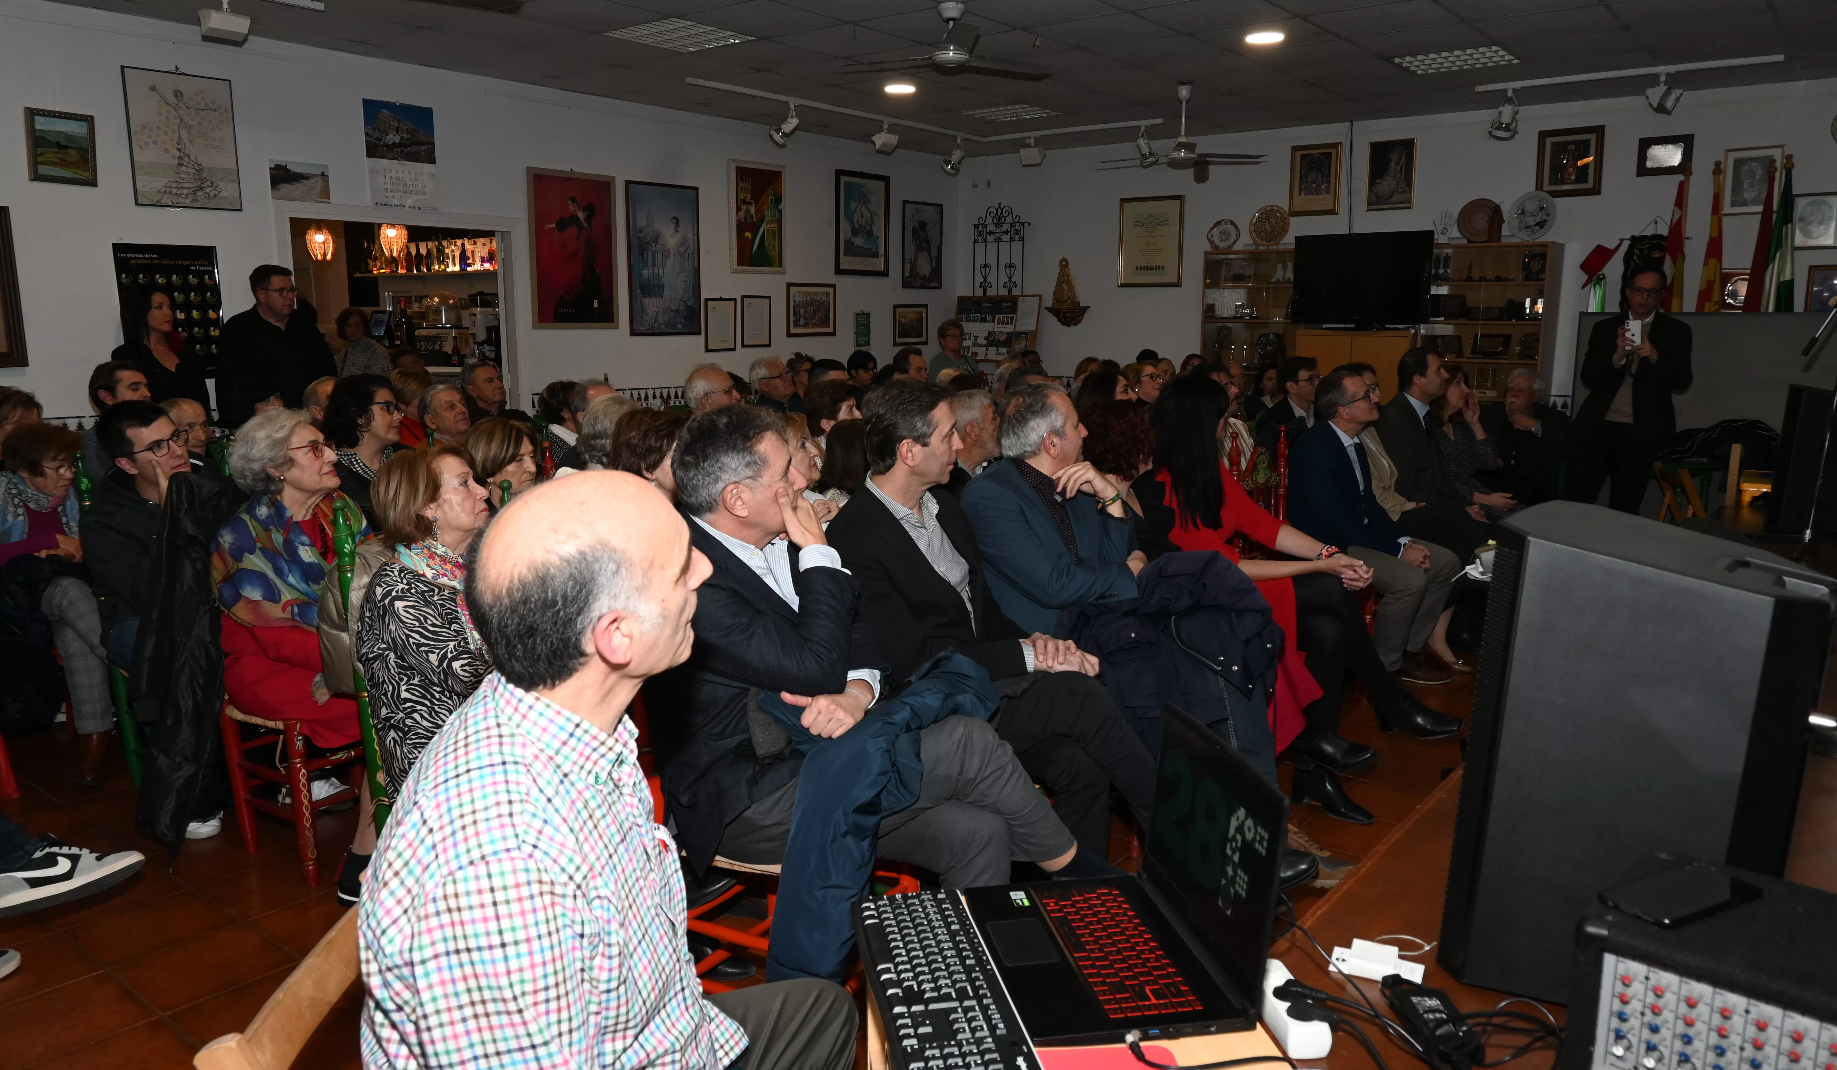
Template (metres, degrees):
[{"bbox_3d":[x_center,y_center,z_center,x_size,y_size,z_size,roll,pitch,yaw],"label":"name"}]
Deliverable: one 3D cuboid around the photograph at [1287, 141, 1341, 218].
[{"bbox_3d":[2.973,-2.661,9.187,0.390,0.516,0.030,8,13,38],"label":"photograph"}]

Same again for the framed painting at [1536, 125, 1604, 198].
[{"bbox_3d":[4.320,-2.465,8.117,0.395,0.440,0.030,8,13,38],"label":"framed painting"}]

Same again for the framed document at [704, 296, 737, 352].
[{"bbox_3d":[-1.479,-1.567,9.166,0.022,0.391,0.312,8,13,38],"label":"framed document"}]

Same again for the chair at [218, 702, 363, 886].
[{"bbox_3d":[-1.633,0.398,3.392,0.430,0.980,0.430,8,13,38],"label":"chair"}]

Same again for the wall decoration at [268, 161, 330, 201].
[{"bbox_3d":[-3.365,-1.923,6.676,0.012,0.203,0.330,8,13,38],"label":"wall decoration"}]

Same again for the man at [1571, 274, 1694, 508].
[{"bbox_3d":[3.451,-0.390,5.971,0.540,1.770,0.400,8,13,38],"label":"man"}]

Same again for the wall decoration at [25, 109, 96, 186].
[{"bbox_3d":[-4.050,-1.836,5.805,0.030,0.336,0.290,8,13,38],"label":"wall decoration"}]

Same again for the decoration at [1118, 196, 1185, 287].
[{"bbox_3d":[1.910,-2.416,10.090,0.593,0.719,0.030,8,13,38],"label":"decoration"}]

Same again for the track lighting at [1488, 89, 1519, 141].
[{"bbox_3d":[3.590,-2.567,7.500,0.180,0.300,0.200,4,11,17],"label":"track lighting"}]

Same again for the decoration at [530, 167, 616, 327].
[{"bbox_3d":[-2.272,-1.875,8.102,0.030,1.010,0.690,8,13,38],"label":"decoration"}]

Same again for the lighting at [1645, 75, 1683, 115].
[{"bbox_3d":[4.241,-2.507,6.966,0.210,0.230,0.180,-8,13,-39],"label":"lighting"}]

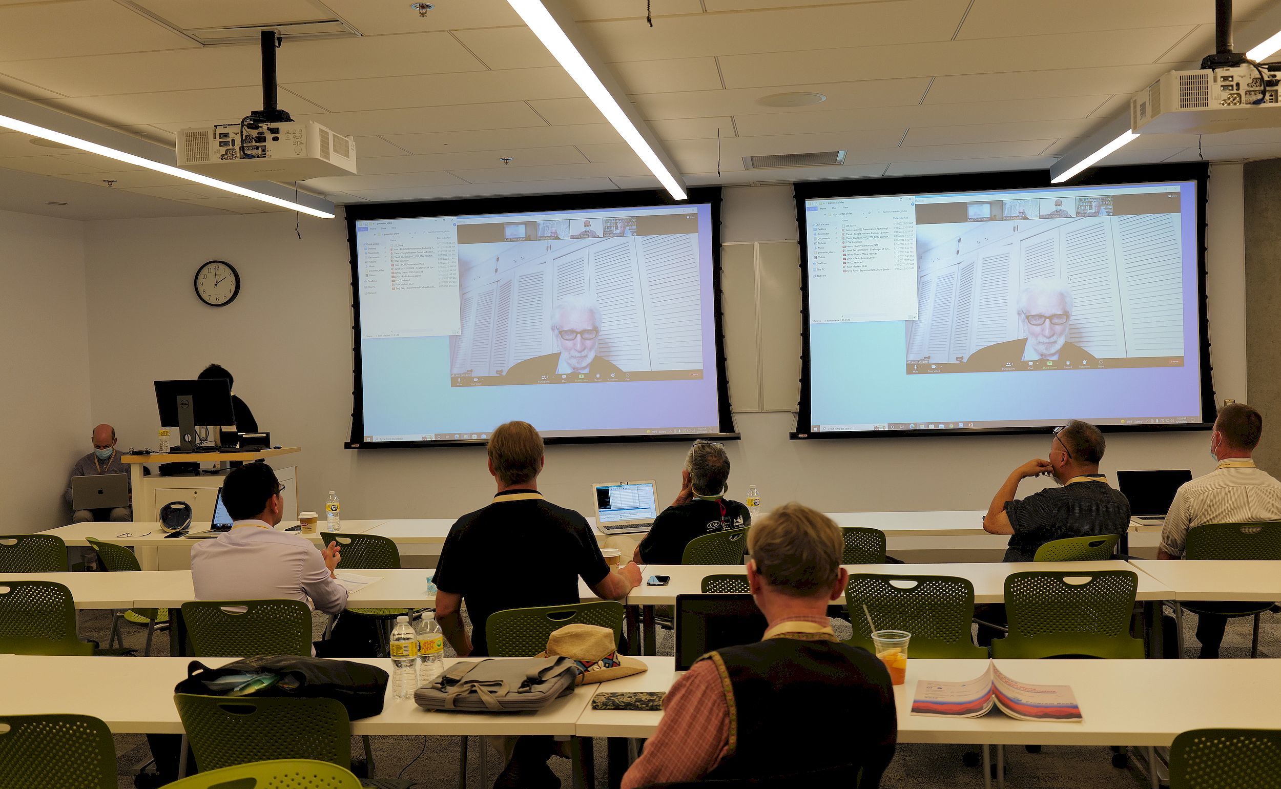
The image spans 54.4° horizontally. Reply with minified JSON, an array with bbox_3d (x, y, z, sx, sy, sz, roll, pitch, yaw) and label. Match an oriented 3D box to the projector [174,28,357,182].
[{"bbox_3d":[-1.287,-1.012,4.306,0.500,0.477,0.420,-2,2,9],"label":"projector"}]

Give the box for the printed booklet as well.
[{"bbox_3d":[0.836,0.693,2.944,0.375,0.063,0.288,-1,2,14],"label":"printed booklet"}]

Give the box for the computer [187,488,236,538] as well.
[{"bbox_3d":[-2.049,0.596,6.260,0.330,0.224,0.312,-1,2,13],"label":"computer"}]

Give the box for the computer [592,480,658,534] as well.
[{"bbox_3d":[-0.031,0.542,5.976,0.325,0.216,0.310,-2,2,-16],"label":"computer"}]

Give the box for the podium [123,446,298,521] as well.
[{"bbox_3d":[-2.741,0.885,8.296,1.000,1.037,0.780,-2,2,7],"label":"podium"}]

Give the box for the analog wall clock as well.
[{"bbox_3d":[-3.144,-0.824,9.263,0.338,0.338,0.050,-2,2,7],"label":"analog wall clock"}]

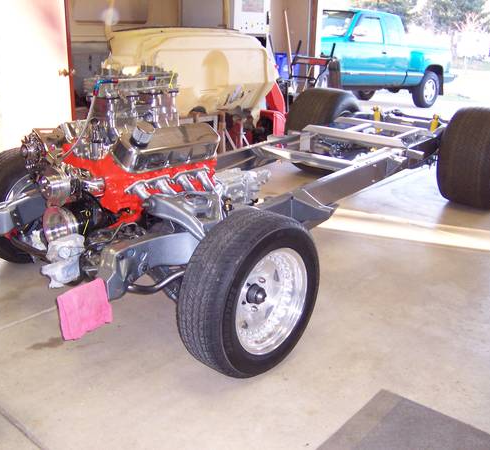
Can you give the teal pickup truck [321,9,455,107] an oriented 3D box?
[{"bbox_3d":[2.170,-3.360,11.600,5.500,1.860,1.950,-13,24,-43],"label":"teal pickup truck"}]

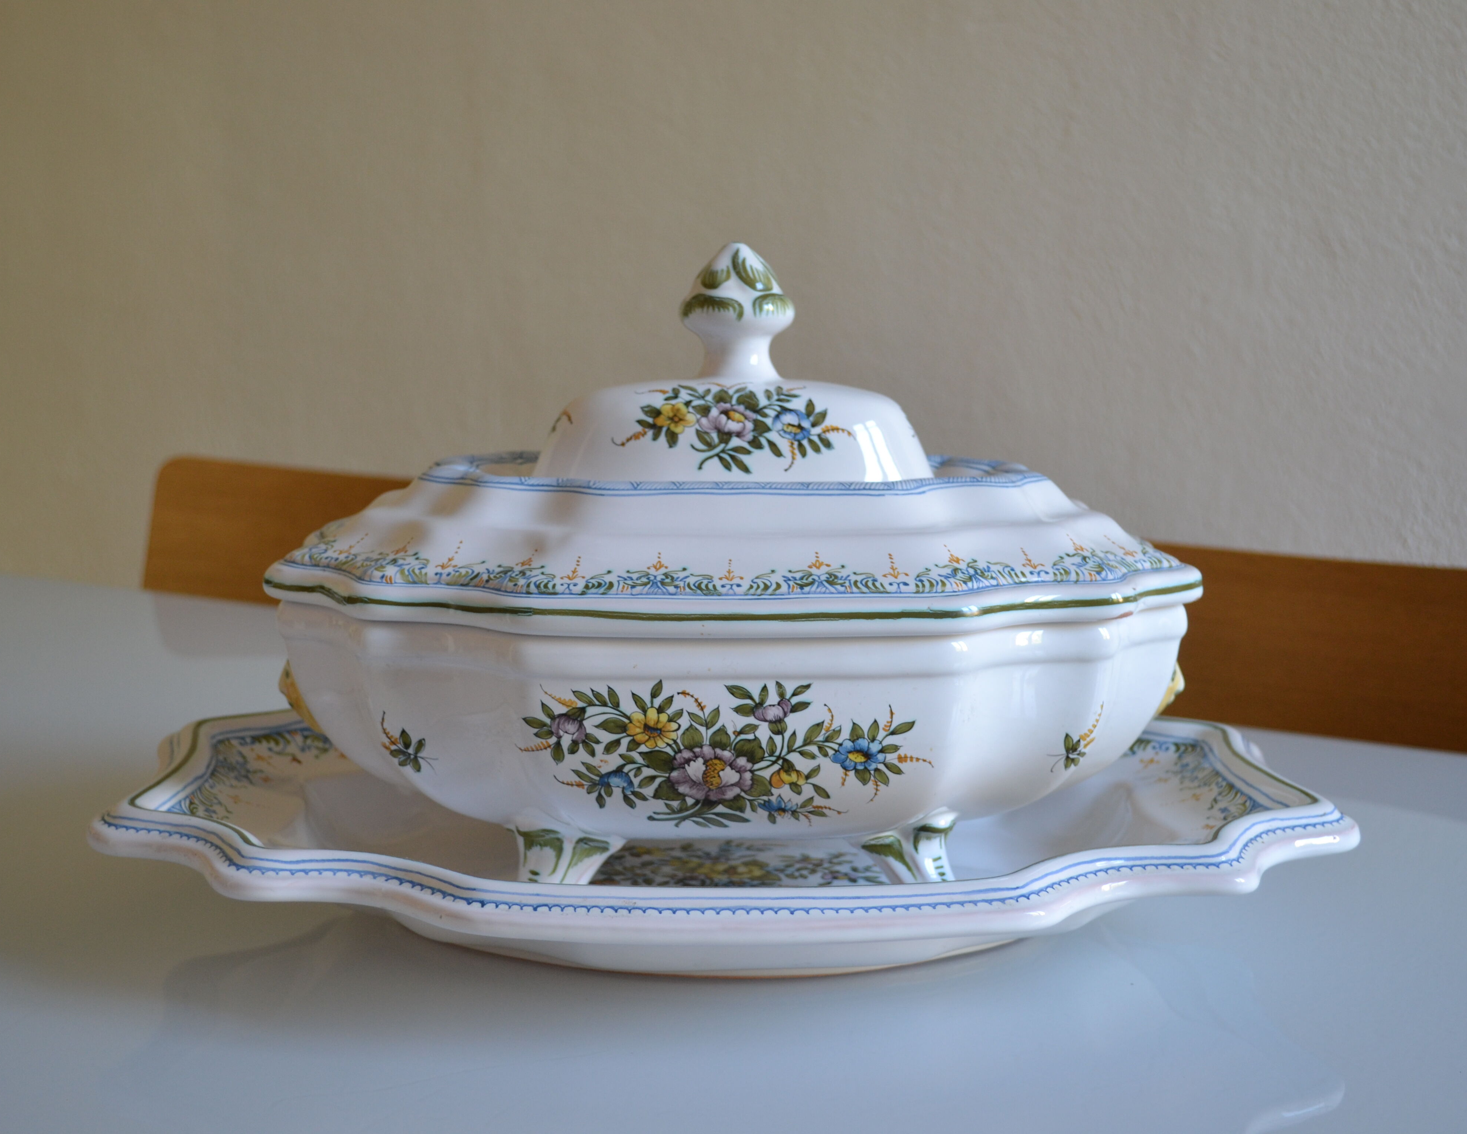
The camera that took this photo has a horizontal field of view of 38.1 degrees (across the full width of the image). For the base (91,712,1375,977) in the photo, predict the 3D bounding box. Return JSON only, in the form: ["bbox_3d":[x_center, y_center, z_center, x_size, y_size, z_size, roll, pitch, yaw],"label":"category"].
[{"bbox_3d":[-0.003,0.098,0.831,0.455,0.048,0.360,0,8,-1],"label":"base"}]

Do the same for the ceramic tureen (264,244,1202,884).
[{"bbox_3d":[0.001,-0.004,0.816,0.343,0.238,0.238,0,8,-1],"label":"ceramic tureen"}]

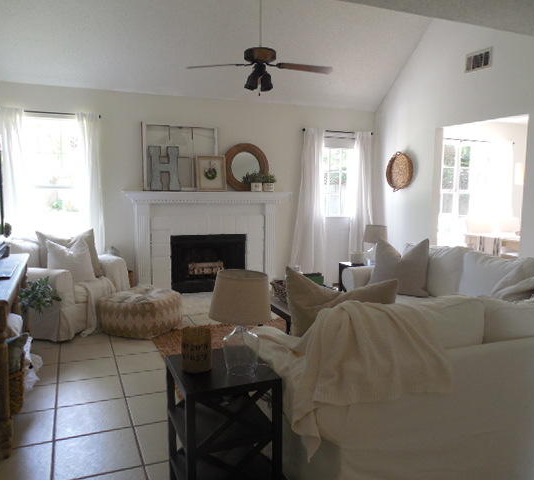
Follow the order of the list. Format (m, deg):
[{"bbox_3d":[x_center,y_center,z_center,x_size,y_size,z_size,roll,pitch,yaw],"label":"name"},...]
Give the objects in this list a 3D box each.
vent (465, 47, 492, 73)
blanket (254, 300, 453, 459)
[{"bbox_3d":[2.204,-1.859,4.804,0.025,0.200,0.342,-2,6,-23],"label":"vent"},{"bbox_3d":[0.309,0.509,1.983,0.630,0.610,0.740,-2,6,-23],"label":"blanket"}]

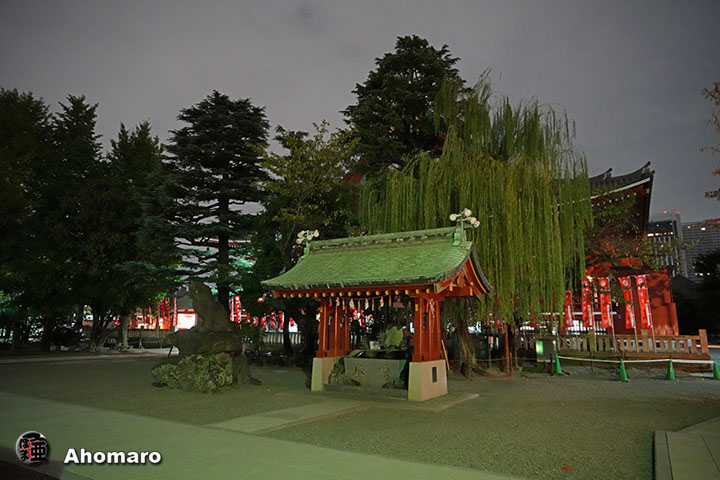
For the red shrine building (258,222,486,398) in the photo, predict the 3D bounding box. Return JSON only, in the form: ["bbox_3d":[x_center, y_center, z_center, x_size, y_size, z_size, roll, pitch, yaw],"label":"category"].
[{"bbox_3d":[0.576,1.857,12.513,4.850,4.080,3.900,-5,-12,29],"label":"red shrine building"}]

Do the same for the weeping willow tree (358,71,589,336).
[{"bbox_3d":[4.161,-0.709,17.442,8.200,11.070,7.400,-2,-11,13],"label":"weeping willow tree"}]

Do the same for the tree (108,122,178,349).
[{"bbox_3d":[-15.826,-0.625,35.087,5.400,16.860,5.400,6,-12,-24],"label":"tree"}]

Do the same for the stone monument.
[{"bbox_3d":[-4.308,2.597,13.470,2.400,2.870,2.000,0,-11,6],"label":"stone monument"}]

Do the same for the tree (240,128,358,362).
[{"bbox_3d":[-3.358,-0.341,26.211,6.600,12.860,6.200,2,-11,-7],"label":"tree"}]

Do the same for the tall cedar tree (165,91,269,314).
[{"bbox_3d":[-8.618,-1.482,29.029,6.600,16.230,6.400,4,-11,-17],"label":"tall cedar tree"}]

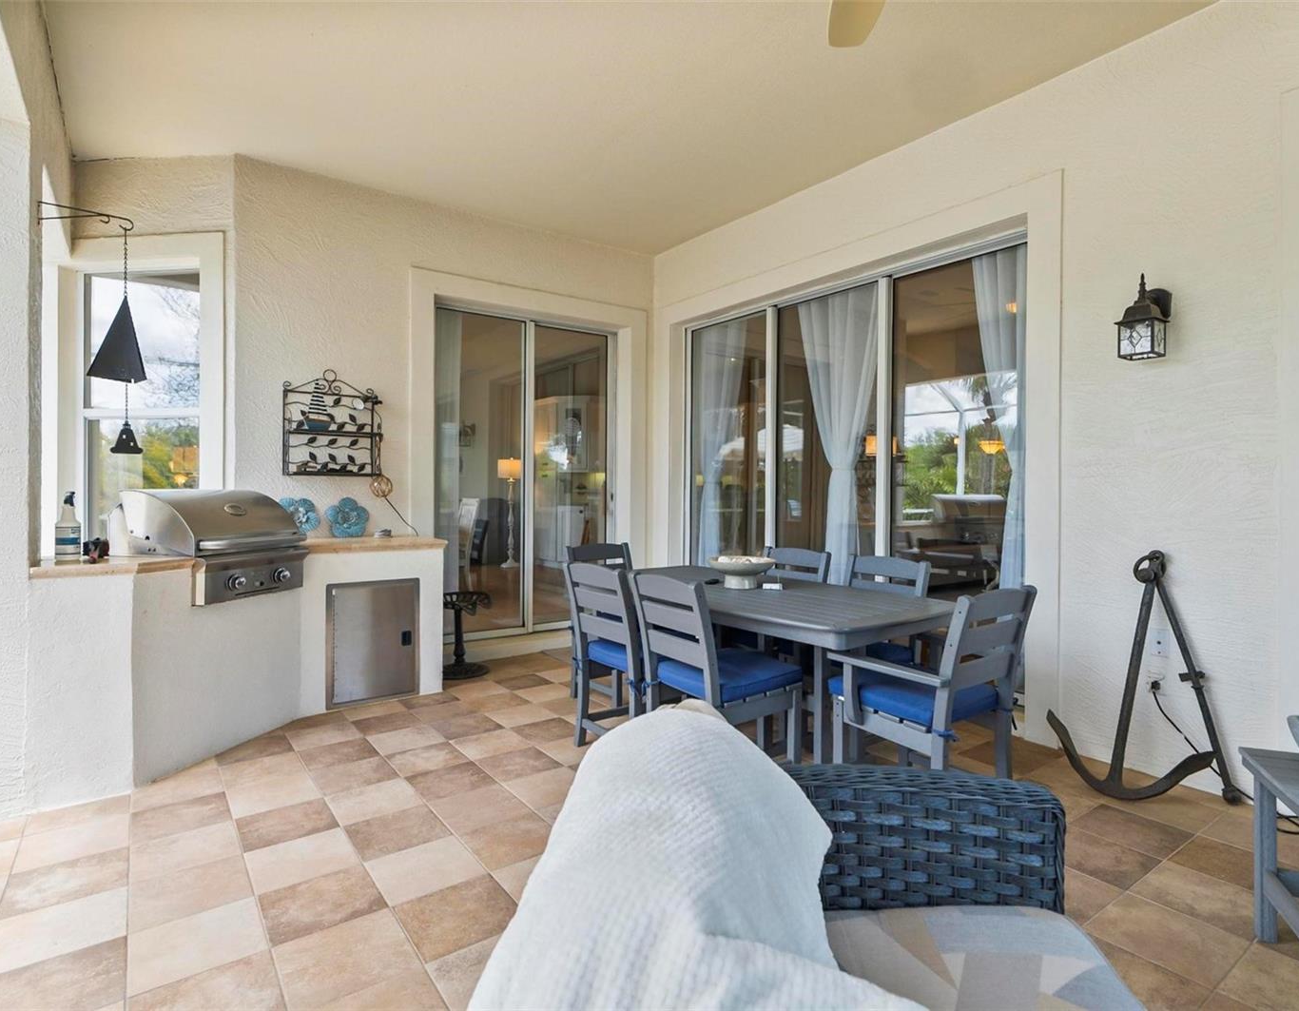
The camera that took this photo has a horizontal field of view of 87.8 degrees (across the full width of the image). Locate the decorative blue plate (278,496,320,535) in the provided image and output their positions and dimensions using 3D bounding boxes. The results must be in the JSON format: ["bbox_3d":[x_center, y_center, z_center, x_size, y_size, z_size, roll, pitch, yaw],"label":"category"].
[{"bbox_3d":[-2.201,0.075,4.240,0.250,0.250,0.060,0,-8,-35],"label":"decorative blue plate"}]

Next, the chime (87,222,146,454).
[{"bbox_3d":[-2.311,-0.736,2.968,0.210,1.023,0.200,0,1,-37],"label":"chime"}]

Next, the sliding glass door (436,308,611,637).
[{"bbox_3d":[-0.963,-0.200,5.360,1.660,2.430,0.110,0,0,-36],"label":"sliding glass door"}]

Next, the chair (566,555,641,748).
[{"bbox_3d":[-0.050,0.688,3.127,0.540,0.905,0.490,0,0,-36],"label":"chair"}]

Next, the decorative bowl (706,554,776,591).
[{"bbox_3d":[0.481,0.358,3.586,0.350,0.135,0.350,0,1,0],"label":"decorative bowl"}]

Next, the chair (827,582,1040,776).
[{"bbox_3d":[1.056,0.729,2.542,0.570,0.910,0.590,0,1,-33],"label":"chair"}]

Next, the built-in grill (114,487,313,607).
[{"bbox_3d":[-2.181,0.184,3.356,0.580,0.510,0.620,1,1,15],"label":"built-in grill"}]

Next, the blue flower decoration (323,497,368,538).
[{"bbox_3d":[-1.913,0.075,4.267,0.265,0.258,0.075,0,1,-37],"label":"blue flower decoration"}]

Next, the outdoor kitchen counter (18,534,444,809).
[{"bbox_3d":[-1.981,0.689,3.586,1.860,0.920,1.170,0,1,-37],"label":"outdoor kitchen counter"}]

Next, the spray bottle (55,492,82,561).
[{"bbox_3d":[-2.350,0.082,2.734,0.095,0.280,0.085,0,0,37],"label":"spray bottle"}]

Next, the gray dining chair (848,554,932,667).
[{"bbox_3d":[1.006,0.688,3.252,0.540,0.905,0.490,0,0,-36],"label":"gray dining chair"}]

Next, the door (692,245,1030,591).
[{"bbox_3d":[1.170,-0.193,4.502,0.130,2.420,2.740,0,0,-36],"label":"door"}]

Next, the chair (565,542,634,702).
[{"bbox_3d":[-0.130,0.699,3.920,0.570,0.910,0.590,0,1,-37],"label":"chair"}]

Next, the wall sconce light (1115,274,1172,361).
[{"bbox_3d":[2.034,-0.770,2.775,0.215,0.346,0.145,0,0,-36],"label":"wall sconce light"}]

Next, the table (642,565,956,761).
[{"bbox_3d":[0.405,0.770,3.214,1.000,0.740,1.920,0,0,-36],"label":"table"}]

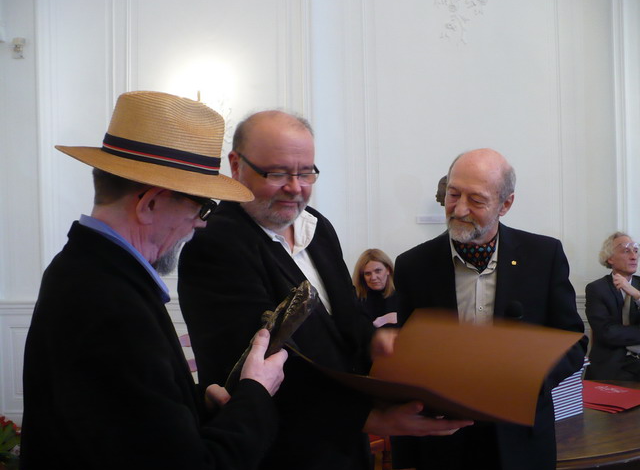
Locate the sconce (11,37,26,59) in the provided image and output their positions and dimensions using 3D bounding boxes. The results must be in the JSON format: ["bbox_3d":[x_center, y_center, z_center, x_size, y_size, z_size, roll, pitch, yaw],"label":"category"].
[{"bbox_3d":[-2.049,-1.268,4.650,0.105,0.145,0.100,-1,2,3],"label":"sconce"}]

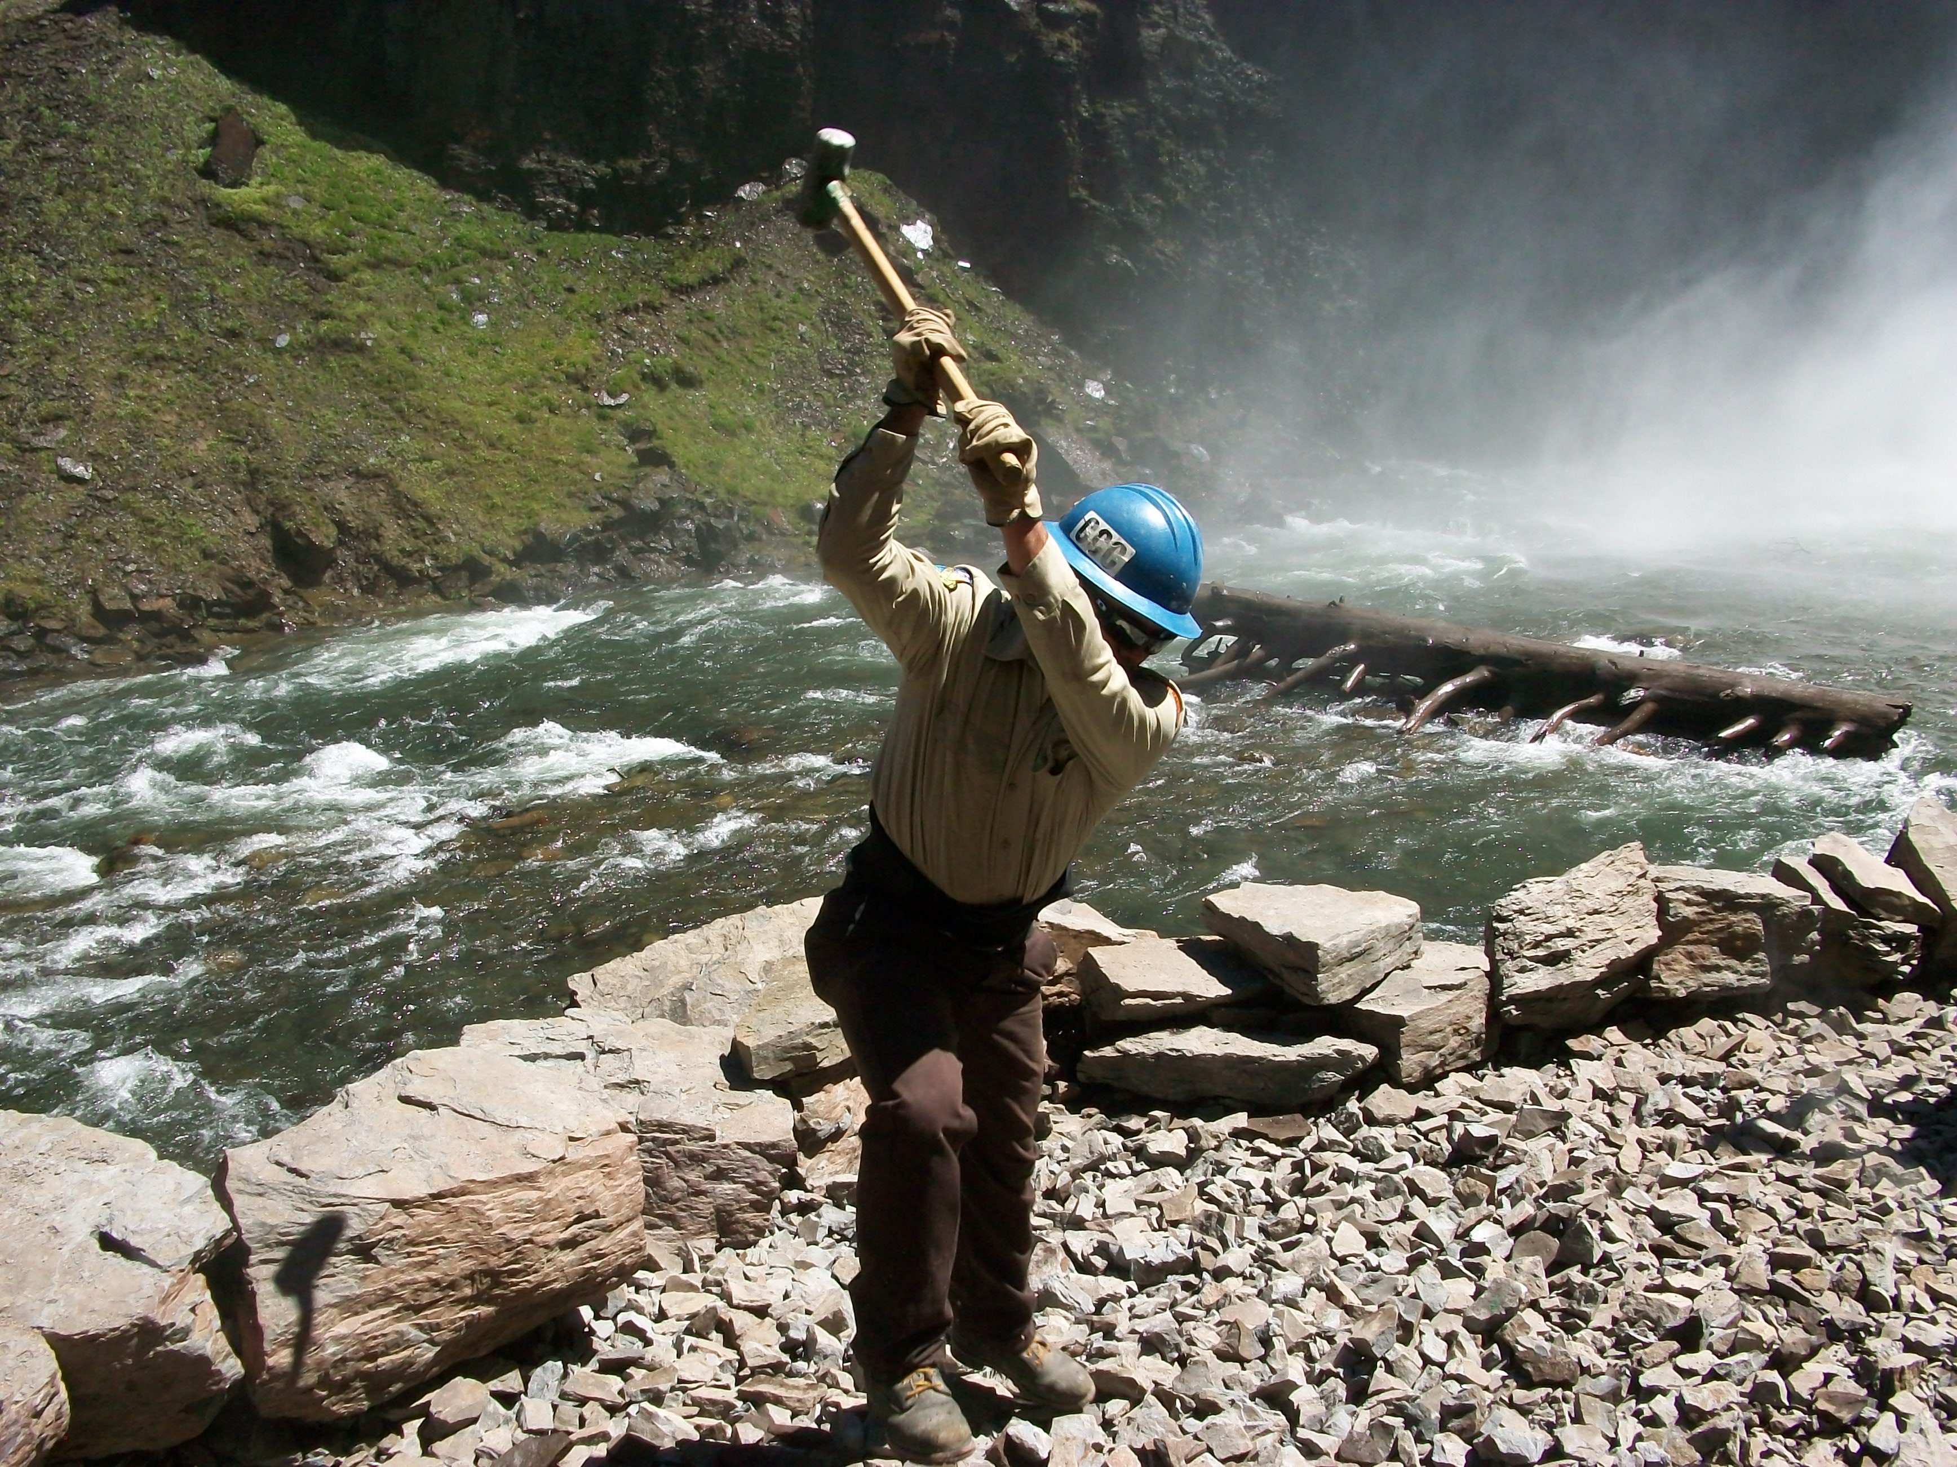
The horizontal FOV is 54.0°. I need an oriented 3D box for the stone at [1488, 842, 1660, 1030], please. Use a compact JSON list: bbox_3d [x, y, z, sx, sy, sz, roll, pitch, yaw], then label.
[{"bbox_3d":[1.860,0.618,6.040,0.440,0.460,0.320,-2,7,-15],"label":"stone"}]

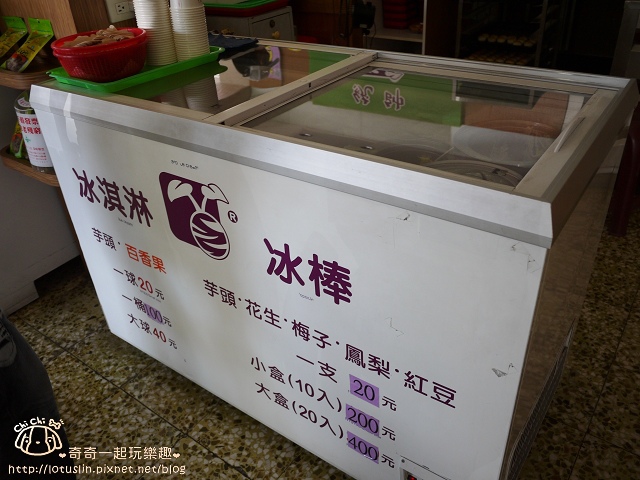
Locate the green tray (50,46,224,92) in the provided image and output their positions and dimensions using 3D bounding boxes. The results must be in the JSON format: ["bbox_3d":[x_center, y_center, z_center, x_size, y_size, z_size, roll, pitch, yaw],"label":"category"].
[{"bbox_3d":[-0.474,-0.450,1.340,0.265,0.030,0.395,20,40,33],"label":"green tray"}]

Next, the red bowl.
[{"bbox_3d":[-0.535,-0.454,1.291,0.225,0.091,0.225,-3,33,2],"label":"red bowl"}]

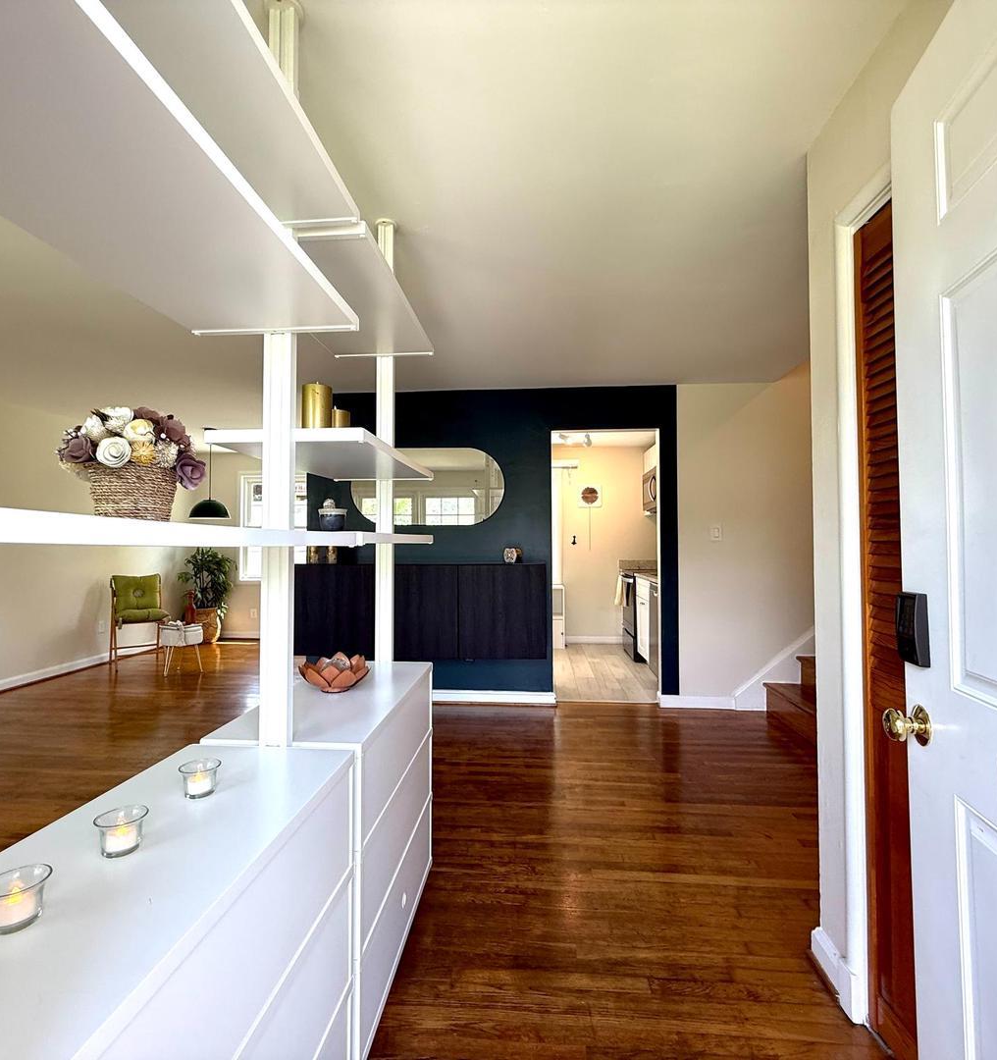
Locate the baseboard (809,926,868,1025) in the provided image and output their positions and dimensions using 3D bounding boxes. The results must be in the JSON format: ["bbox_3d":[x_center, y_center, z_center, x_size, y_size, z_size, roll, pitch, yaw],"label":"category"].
[{"bbox_3d":[0.936,1.217,1.586,0.030,0.097,0.240,0,-1,5],"label":"baseboard"}]

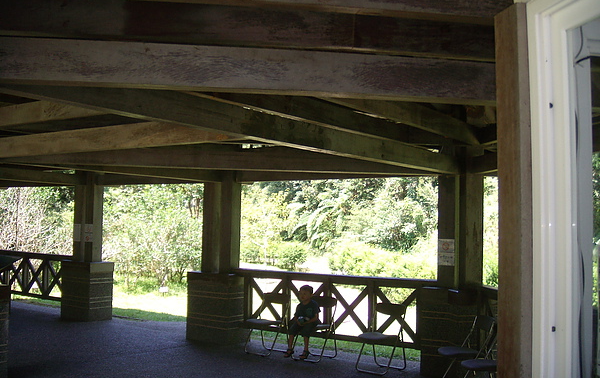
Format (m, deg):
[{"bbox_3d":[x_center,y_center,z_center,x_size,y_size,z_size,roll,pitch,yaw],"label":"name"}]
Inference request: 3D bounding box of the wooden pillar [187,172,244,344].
[{"bbox_3d":[-1.213,1.034,9.836,0.800,2.440,0.480,-1,-4,33],"label":"wooden pillar"}]

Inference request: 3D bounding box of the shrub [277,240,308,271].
[{"bbox_3d":[-0.260,2.473,24.500,1.200,1.120,1.100,1,-3,0],"label":"shrub"}]

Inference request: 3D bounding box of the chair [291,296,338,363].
[{"bbox_3d":[0.213,1.824,8.618,0.450,0.770,0.470,-1,-4,35],"label":"chair"}]

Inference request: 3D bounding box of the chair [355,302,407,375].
[{"bbox_3d":[0.985,1.774,7.803,0.450,0.770,0.460,-1,-3,38],"label":"chair"}]

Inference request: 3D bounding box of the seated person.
[{"bbox_3d":[0.059,1.688,8.454,0.360,0.920,0.470,-2,-4,40],"label":"seated person"}]

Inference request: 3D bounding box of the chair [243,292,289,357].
[{"bbox_3d":[-0.435,1.801,8.756,0.450,0.770,0.460,-1,-3,36],"label":"chair"}]

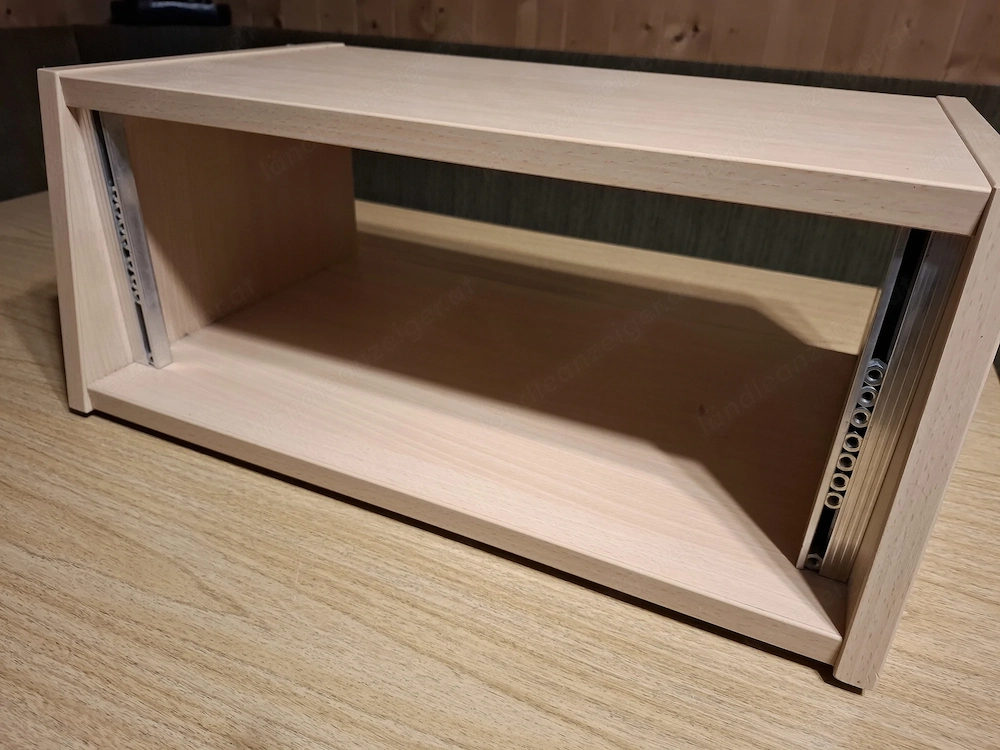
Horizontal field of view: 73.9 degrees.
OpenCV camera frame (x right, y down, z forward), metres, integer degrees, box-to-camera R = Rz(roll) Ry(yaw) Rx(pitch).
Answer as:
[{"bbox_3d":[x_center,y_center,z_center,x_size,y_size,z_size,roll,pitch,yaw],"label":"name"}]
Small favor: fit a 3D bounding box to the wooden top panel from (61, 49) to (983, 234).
[{"bbox_3d":[0.009,-0.176,0.428,0.488,0.018,0.262,14,33,20],"label":"wooden top panel"}]

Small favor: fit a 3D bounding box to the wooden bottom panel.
[{"bbox_3d":[-0.006,0.001,0.509,0.488,0.018,0.306,14,33,20],"label":"wooden bottom panel"}]

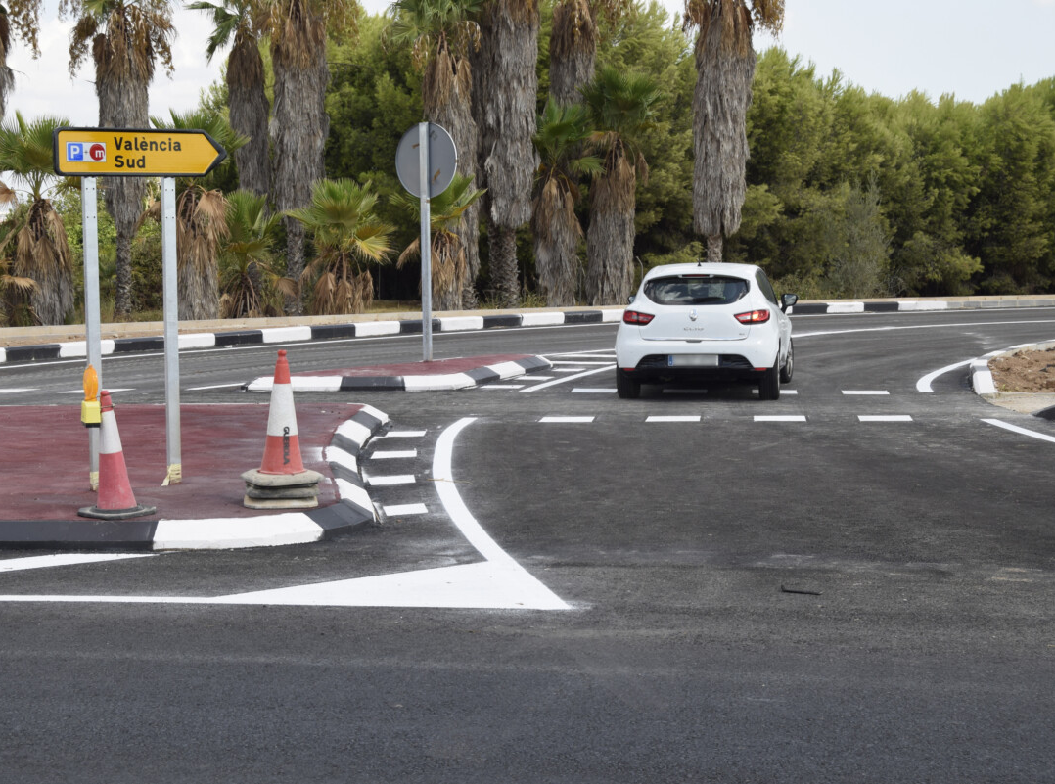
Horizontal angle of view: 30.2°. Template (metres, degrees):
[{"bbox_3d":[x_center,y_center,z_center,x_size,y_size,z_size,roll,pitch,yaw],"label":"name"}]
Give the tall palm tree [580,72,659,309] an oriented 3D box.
[{"bbox_3d":[2.129,-4.745,45.074,1.721,5.506,1.721,0,4,3],"label":"tall palm tree"}]

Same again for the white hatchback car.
[{"bbox_3d":[2.038,-0.744,21.765,1.800,1.445,4.060,1,4,10],"label":"white hatchback car"}]

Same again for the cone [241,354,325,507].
[{"bbox_3d":[-1.423,0.205,11.288,0.460,0.890,0.460,-1,4,-7],"label":"cone"}]

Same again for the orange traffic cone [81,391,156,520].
[{"bbox_3d":[-2.290,0.339,10.888,0.425,0.700,0.420,-5,4,-12],"label":"orange traffic cone"}]

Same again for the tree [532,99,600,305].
[{"bbox_3d":[0.884,-4.332,44.803,1.575,4.732,1.575,0,4,1],"label":"tree"}]

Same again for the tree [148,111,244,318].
[{"bbox_3d":[-6.199,-3.338,36.852,1.812,3.977,1.812,-1,4,-9],"label":"tree"}]

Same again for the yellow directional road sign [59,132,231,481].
[{"bbox_3d":[-2.407,-0.517,12.296,1.200,2.218,0.100,-4,5,-39],"label":"yellow directional road sign"}]

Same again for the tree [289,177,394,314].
[{"bbox_3d":[-3.759,-2.970,39.888,2.199,2.777,2.199,-1,4,-5],"label":"tree"}]

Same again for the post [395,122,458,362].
[{"bbox_3d":[-1.257,-1.846,24.330,0.910,2.987,0.110,2,5,32],"label":"post"}]

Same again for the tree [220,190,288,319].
[{"bbox_3d":[-5.348,-2.708,38.203,1.359,2.515,1.359,-1,4,-8],"label":"tree"}]

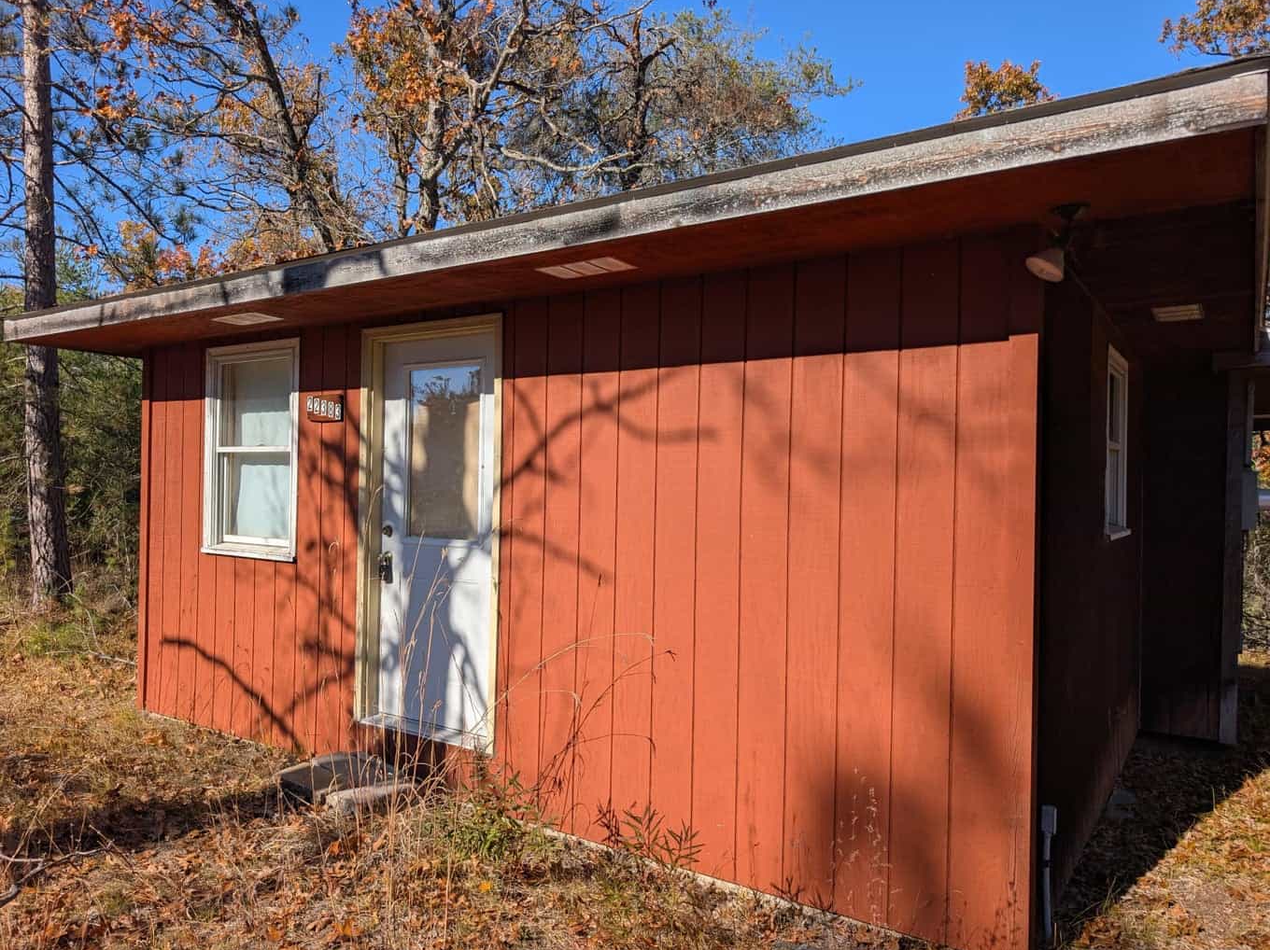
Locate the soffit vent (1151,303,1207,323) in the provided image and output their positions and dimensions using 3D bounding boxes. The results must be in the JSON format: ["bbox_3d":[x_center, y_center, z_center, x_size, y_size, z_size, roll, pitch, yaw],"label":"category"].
[{"bbox_3d":[2.655,-0.793,4.311,0.205,0.020,0.410,1,0,34],"label":"soffit vent"}]

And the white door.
[{"bbox_3d":[-1.008,0.294,4.585,0.905,2.040,0.055,1,0,34],"label":"white door"}]

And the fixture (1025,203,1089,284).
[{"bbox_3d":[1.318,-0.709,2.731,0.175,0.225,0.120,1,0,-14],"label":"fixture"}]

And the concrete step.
[{"bbox_3d":[-1.501,1.534,4.446,0.390,0.100,0.450,1,0,34],"label":"concrete step"}]

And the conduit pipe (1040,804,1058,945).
[{"bbox_3d":[1.394,1.339,2.970,0.047,0.460,0.055,1,0,34],"label":"conduit pipe"}]

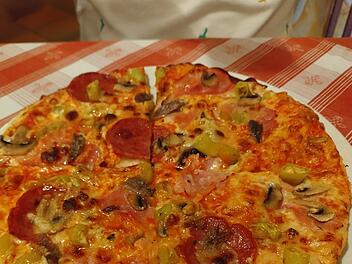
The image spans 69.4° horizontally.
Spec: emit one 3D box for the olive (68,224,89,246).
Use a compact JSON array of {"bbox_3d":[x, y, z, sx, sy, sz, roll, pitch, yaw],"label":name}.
[{"bbox_3d":[-0.062,0.066,0.162,0.013,0.008,0.013,-3,41,0],"label":"olive"}]

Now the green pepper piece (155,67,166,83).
[{"bbox_3d":[-0.019,-0.072,0.316,0.014,0.009,0.021,-3,41,0],"label":"green pepper piece"}]

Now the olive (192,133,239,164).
[{"bbox_3d":[0.033,0.014,0.215,0.040,0.011,0.019,14,44,18],"label":"olive"}]

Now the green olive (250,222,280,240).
[{"bbox_3d":[0.056,0.062,0.159,0.018,0.007,0.011,8,43,13],"label":"green olive"}]

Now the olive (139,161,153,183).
[{"bbox_3d":[-0.024,0.031,0.200,0.011,0.008,0.017,-3,41,0],"label":"olive"}]

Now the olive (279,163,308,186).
[{"bbox_3d":[0.088,0.032,0.191,0.022,0.011,0.016,-3,41,0],"label":"olive"}]

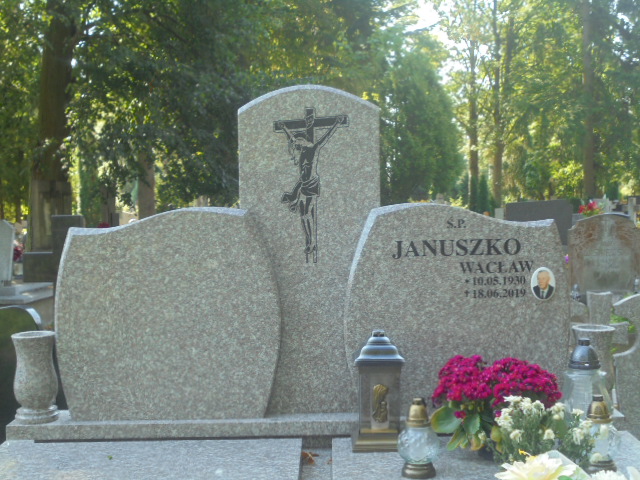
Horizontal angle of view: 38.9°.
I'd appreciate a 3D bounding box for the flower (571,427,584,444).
[{"bbox_3d":[0.756,0.574,2.660,0.041,0.048,0.041,-1,3,0],"label":"flower"}]

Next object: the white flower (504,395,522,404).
[{"bbox_3d":[0.572,0.472,2.680,0.050,0.032,0.045,-1,4,0],"label":"white flower"}]

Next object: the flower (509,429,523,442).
[{"bbox_3d":[0.574,0.574,2.660,0.041,0.037,0.041,-1,3,0],"label":"flower"}]

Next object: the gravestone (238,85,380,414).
[{"bbox_3d":[-0.036,0.038,3.268,0.504,1.172,0.080,-1,3,0],"label":"gravestone"}]

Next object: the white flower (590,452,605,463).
[{"bbox_3d":[0.796,0.624,2.600,0.040,0.029,0.038,-1,4,0],"label":"white flower"}]

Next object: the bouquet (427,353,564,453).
[{"bbox_3d":[0.552,0.519,2.850,0.400,0.310,0.300,-1,4,0],"label":"bouquet"}]

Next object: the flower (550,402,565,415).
[{"bbox_3d":[0.711,0.504,2.710,0.042,0.036,0.042,-1,4,0],"label":"flower"}]

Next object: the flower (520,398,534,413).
[{"bbox_3d":[0.623,0.497,2.720,0.042,0.038,0.042,-1,3,0],"label":"flower"}]

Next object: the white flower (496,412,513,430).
[{"bbox_3d":[0.548,0.539,2.690,0.048,0.048,0.048,-1,3,0],"label":"white flower"}]

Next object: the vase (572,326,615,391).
[{"bbox_3d":[0.959,0.449,3.171,0.150,0.282,0.150,-1,4,0],"label":"vase"}]

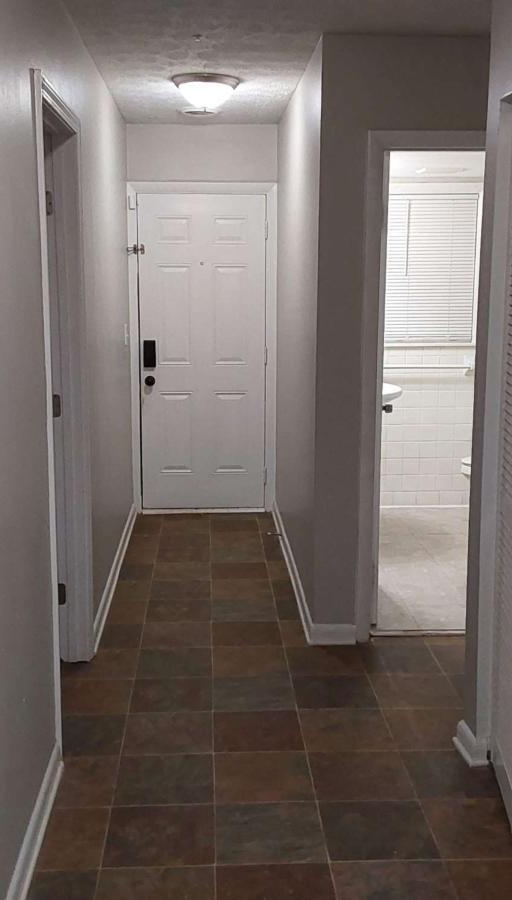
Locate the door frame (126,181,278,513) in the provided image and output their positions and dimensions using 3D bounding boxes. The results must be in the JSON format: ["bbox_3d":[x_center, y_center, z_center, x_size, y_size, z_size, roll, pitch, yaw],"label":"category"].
[{"bbox_3d":[-0.337,-0.625,6.247,0.925,2.105,0.120,0,10,-3],"label":"door frame"}]

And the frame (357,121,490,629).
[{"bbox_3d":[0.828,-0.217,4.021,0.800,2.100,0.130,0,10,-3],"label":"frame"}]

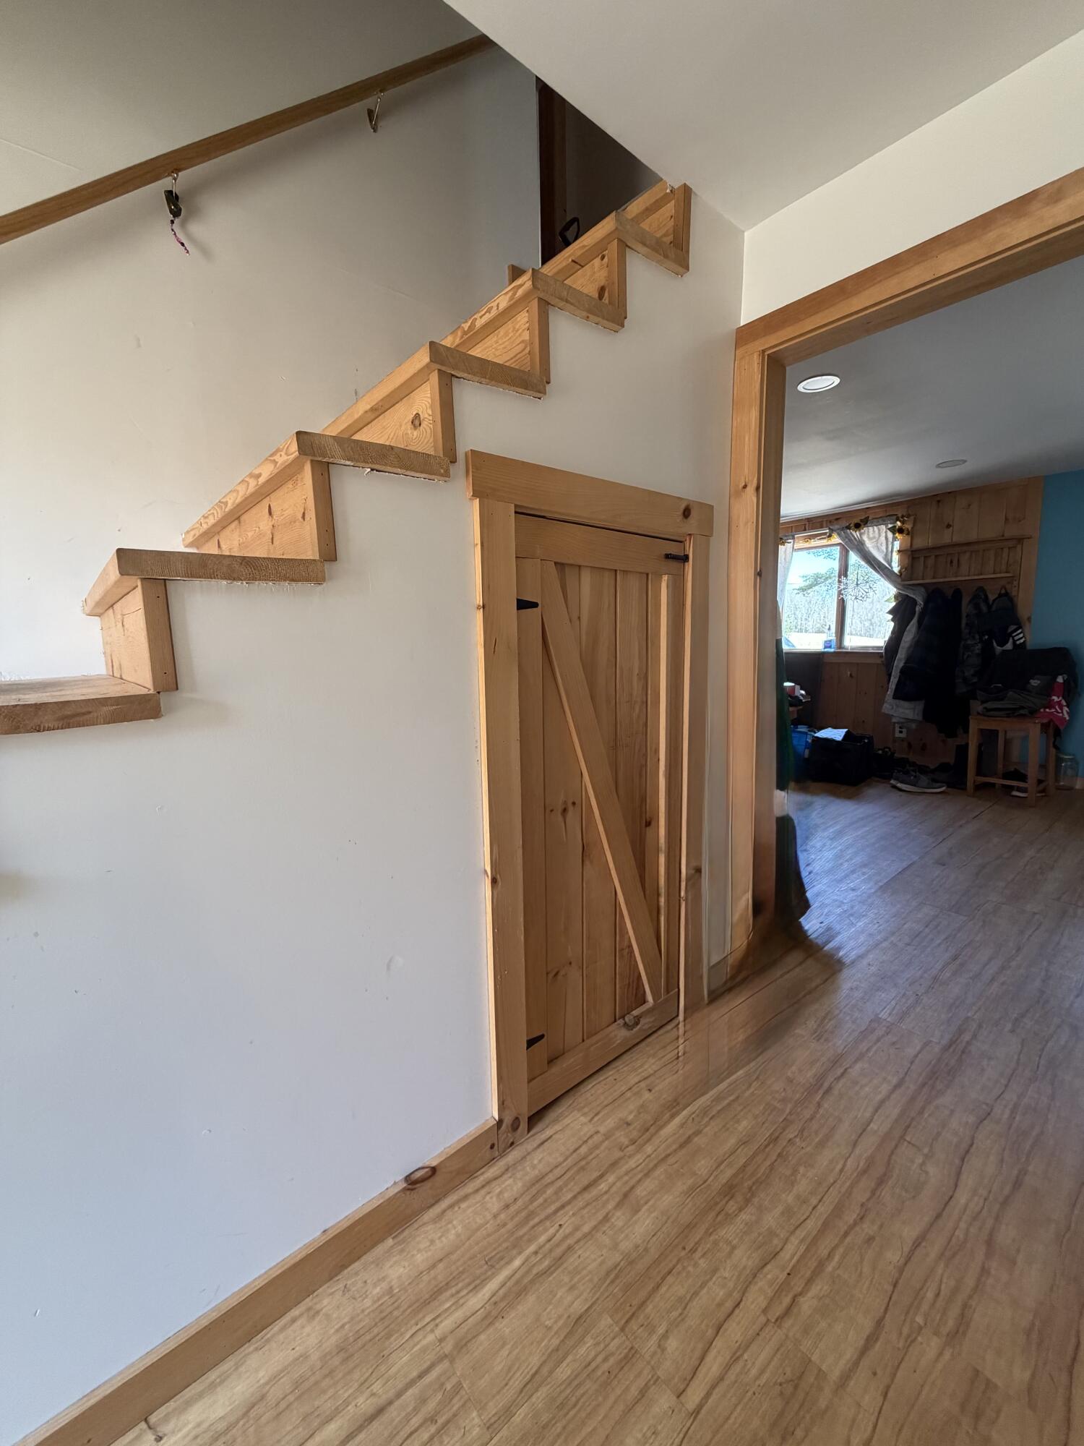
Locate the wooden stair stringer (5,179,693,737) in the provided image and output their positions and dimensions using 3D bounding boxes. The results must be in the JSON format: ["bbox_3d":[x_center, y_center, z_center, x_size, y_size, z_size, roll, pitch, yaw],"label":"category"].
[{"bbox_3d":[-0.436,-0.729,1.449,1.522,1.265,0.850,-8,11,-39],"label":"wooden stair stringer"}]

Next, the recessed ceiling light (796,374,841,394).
[{"bbox_3d":[1.311,-1.606,2.768,0.190,0.025,0.190,-1,8,0],"label":"recessed ceiling light"}]

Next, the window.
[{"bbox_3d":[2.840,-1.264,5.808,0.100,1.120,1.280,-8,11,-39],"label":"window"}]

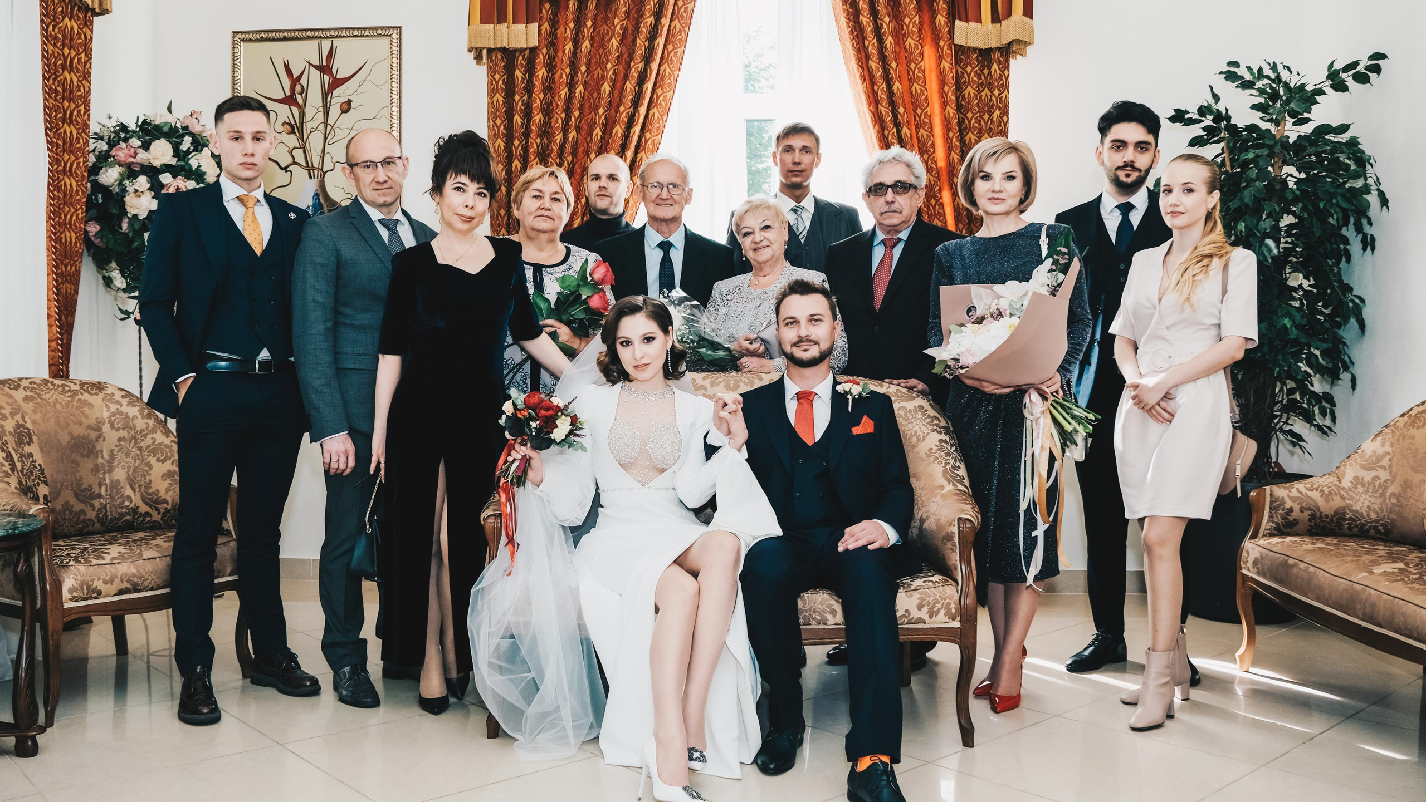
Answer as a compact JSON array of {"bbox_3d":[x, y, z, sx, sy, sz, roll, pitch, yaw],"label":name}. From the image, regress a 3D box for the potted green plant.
[{"bbox_3d":[2.420,-0.280,4.620,0.950,2.410,0.900,0,0,23],"label":"potted green plant"}]

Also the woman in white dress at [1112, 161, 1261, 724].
[{"bbox_3d":[1.400,0.090,3.180,0.440,1.655,0.360,0,0,38],"label":"woman in white dress"}]

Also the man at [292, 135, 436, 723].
[{"bbox_3d":[-1.110,0.020,3.410,0.510,1.790,0.340,0,0,-34],"label":"man"}]

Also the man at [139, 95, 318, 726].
[{"bbox_3d":[-1.450,-0.008,3.190,0.510,1.820,0.370,0,0,-40],"label":"man"}]

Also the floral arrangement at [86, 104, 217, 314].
[{"bbox_3d":[-2.540,-0.880,4.880,0.600,0.930,0.380,0,0,-14],"label":"floral arrangement"}]

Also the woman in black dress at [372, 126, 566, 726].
[{"bbox_3d":[-0.750,0.040,3.300,0.600,1.760,0.380,0,0,-12],"label":"woman in black dress"}]

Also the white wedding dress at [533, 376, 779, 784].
[{"bbox_3d":[-0.165,0.420,2.840,0.690,0.975,0.650,0,0,-6],"label":"white wedding dress"}]

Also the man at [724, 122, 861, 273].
[{"bbox_3d":[0.295,-0.030,3.900,0.520,1.910,0.330,0,0,3],"label":"man"}]

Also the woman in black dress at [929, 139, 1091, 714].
[{"bbox_3d":[0.915,0.050,3.330,0.520,1.735,0.440,0,0,19],"label":"woman in black dress"}]

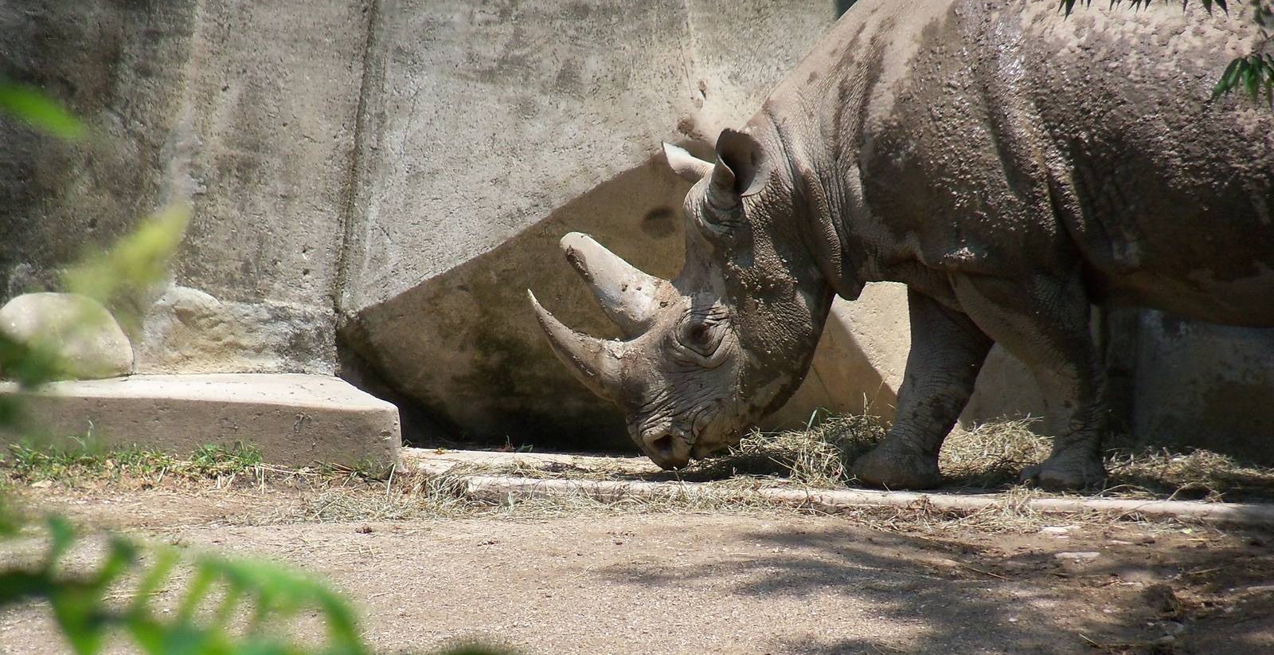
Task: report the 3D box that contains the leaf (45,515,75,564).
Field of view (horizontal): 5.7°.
[{"bbox_3d":[-0.381,0.140,8.500,0.021,0.033,0.025,0,7,0],"label":"leaf"}]

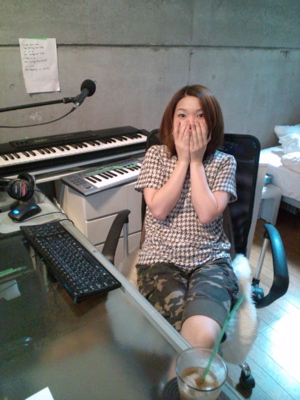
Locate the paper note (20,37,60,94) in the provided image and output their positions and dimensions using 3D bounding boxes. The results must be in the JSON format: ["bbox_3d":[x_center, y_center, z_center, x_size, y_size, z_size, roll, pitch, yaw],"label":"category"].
[{"bbox_3d":[-0.604,-0.745,1.804,0.195,0.276,0.005,-15,29,-30],"label":"paper note"}]

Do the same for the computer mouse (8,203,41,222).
[{"bbox_3d":[-0.493,0.052,1.274,0.065,0.037,0.112,17,30,31],"label":"computer mouse"}]

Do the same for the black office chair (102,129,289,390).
[{"bbox_3d":[0.181,0.268,1.373,0.630,0.975,0.650,5,25,10],"label":"black office chair"}]

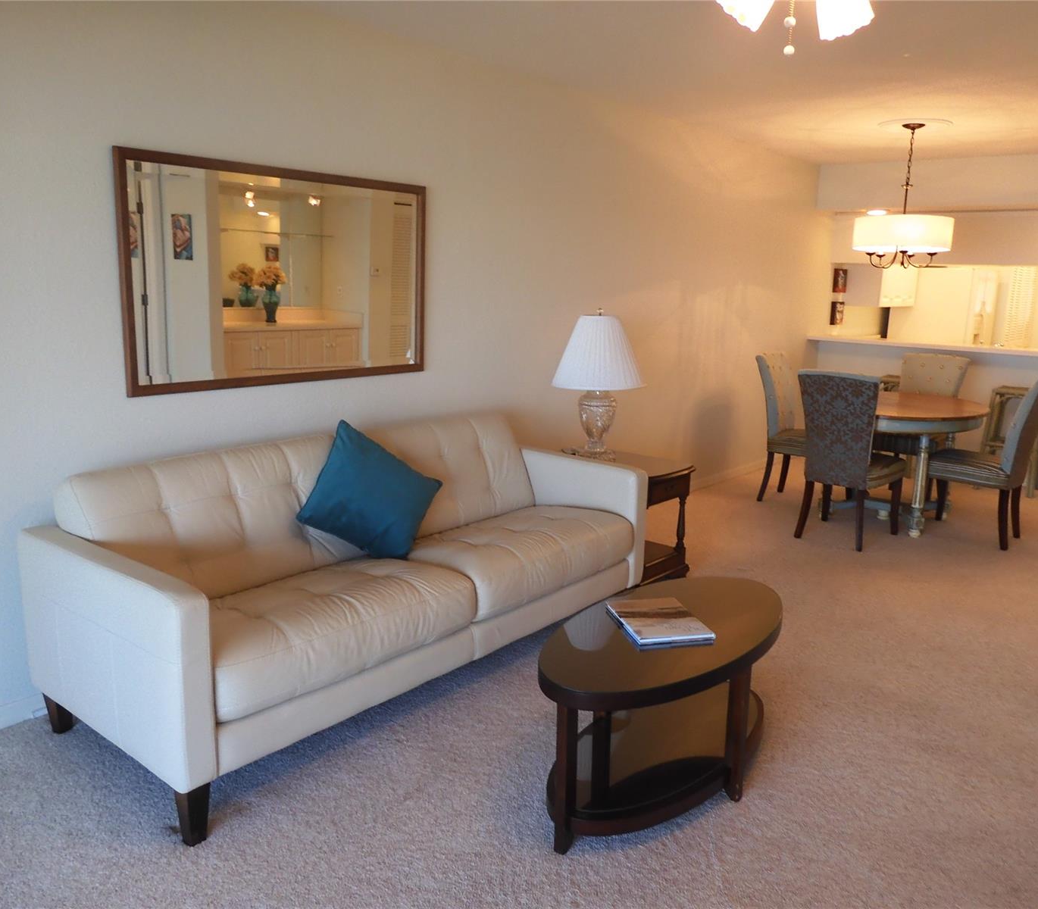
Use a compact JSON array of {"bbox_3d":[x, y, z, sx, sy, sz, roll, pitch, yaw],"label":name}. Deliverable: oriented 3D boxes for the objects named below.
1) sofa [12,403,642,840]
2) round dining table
[{"bbox_3d":[-0.509,0.401,3.175,0.949,0.864,2.146,12,15,39],"label":"sofa"},{"bbox_3d":[2.417,0.052,5.466,1.058,0.763,1.058,1,12,0],"label":"round dining table"}]

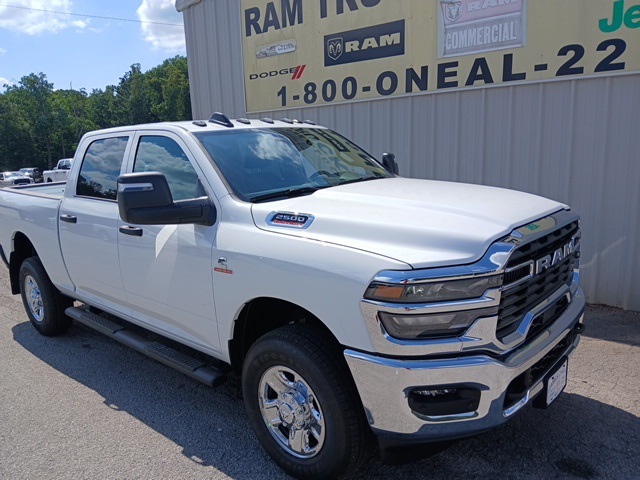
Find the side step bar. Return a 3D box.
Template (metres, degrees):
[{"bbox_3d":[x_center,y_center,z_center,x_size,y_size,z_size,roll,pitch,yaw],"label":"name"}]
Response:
[{"bbox_3d":[-1.391,0.722,3.577,2.240,0.110,0.170,6,13,42],"label":"side step bar"}]

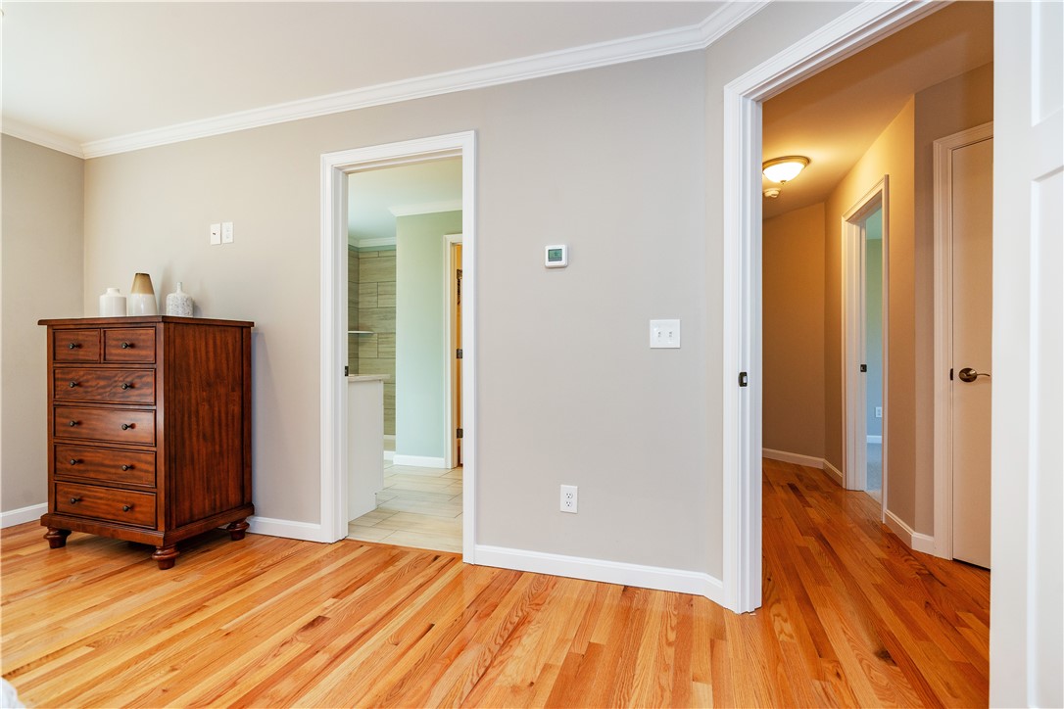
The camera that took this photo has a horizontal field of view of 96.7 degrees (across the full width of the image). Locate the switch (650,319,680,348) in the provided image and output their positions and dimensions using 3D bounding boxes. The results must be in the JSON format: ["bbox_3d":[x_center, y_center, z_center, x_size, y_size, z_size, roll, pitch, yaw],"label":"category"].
[{"bbox_3d":[0.579,-0.087,2.048,0.124,0.123,0.014,0,0,17],"label":"switch"}]

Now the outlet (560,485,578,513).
[{"bbox_3d":[0.173,0.666,2.176,0.080,0.130,0.008,0,0,17],"label":"outlet"}]

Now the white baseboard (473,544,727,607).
[{"bbox_3d":[0.251,0.971,2.109,1.126,0.096,0.090,0,0,17],"label":"white baseboard"}]

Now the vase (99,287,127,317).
[{"bbox_3d":[-2.374,-0.278,2.681,0.114,0.194,0.114,0,0,17],"label":"vase"}]

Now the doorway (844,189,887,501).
[{"bbox_3d":[2.312,-0.018,3.199,0.140,2.083,0.792,0,0,18],"label":"doorway"}]

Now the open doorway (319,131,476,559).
[{"bbox_3d":[-0.693,-0.035,2.504,0.911,2.110,0.140,0,0,17],"label":"open doorway"}]

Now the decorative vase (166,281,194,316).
[{"bbox_3d":[-1.943,-0.290,2.612,0.123,0.216,0.123,0,0,17],"label":"decorative vase"}]

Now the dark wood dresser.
[{"bbox_3d":[-2.096,0.420,2.597,0.899,1.202,0.502,0,0,17],"label":"dark wood dresser"}]

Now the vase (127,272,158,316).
[{"bbox_3d":[-2.145,-0.314,2.611,0.123,0.265,0.123,0,0,17],"label":"vase"}]

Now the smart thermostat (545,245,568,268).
[{"bbox_3d":[0.114,-0.451,2.184,0.098,0.099,0.027,0,0,17],"label":"smart thermostat"}]

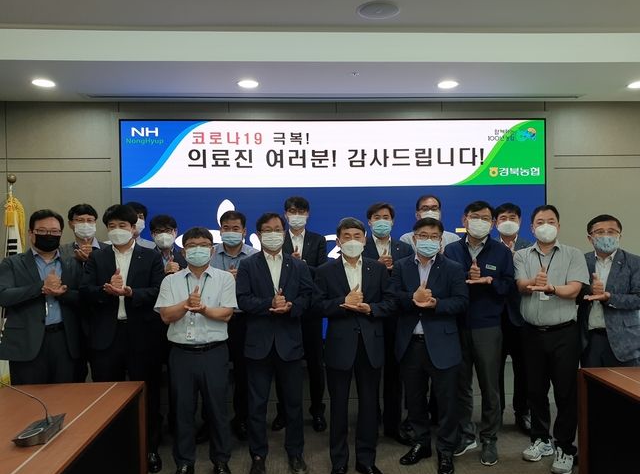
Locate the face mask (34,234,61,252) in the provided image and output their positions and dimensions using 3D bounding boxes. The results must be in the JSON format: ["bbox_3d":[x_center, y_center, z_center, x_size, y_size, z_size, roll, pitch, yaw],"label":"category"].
[{"bbox_3d":[-1.732,0.038,3.060,0.165,0.120,0.090,-2,2,-31],"label":"face mask"}]

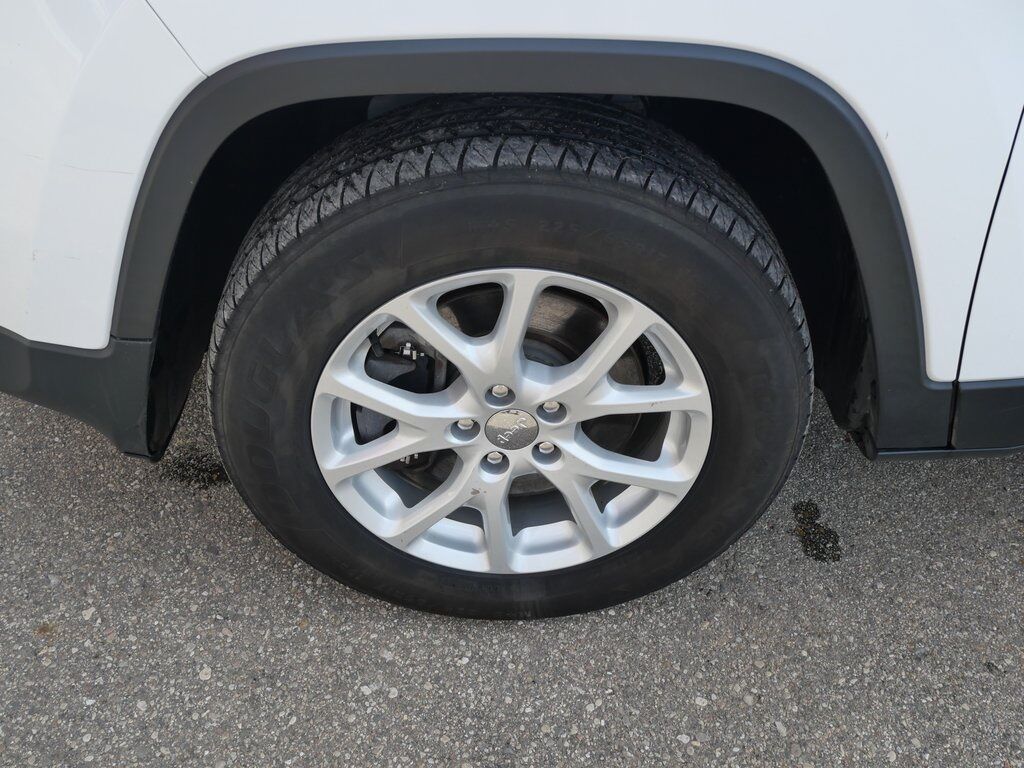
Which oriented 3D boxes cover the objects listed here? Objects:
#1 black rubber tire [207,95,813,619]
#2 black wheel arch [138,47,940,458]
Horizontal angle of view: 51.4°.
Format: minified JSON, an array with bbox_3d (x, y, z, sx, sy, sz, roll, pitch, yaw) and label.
[{"bbox_3d":[-0.002,-0.001,1.323,0.722,0.712,0.228,-1,38,-1],"label":"black rubber tire"},{"bbox_3d":[0.037,-0.135,1.108,0.905,0.488,0.110,-1,38,-1],"label":"black wheel arch"}]

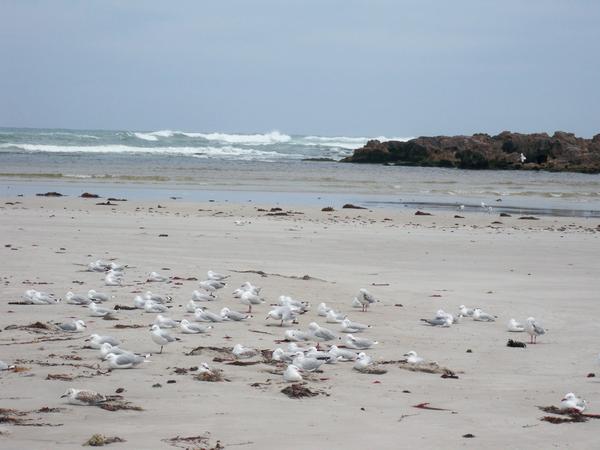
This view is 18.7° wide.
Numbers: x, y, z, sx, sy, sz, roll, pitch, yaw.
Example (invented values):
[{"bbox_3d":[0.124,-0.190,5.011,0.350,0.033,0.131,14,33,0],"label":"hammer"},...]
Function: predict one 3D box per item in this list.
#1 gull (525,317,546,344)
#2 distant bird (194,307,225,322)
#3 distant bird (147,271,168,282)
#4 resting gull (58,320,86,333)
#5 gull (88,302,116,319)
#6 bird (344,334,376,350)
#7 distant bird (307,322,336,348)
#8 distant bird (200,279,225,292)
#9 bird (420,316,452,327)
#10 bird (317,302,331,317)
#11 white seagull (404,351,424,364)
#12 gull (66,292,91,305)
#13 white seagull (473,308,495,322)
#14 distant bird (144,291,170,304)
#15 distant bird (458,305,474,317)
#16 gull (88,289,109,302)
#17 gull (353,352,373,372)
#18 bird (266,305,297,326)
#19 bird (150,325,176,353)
[{"bbox_3d":[2.641,1.176,20.238,0.340,0.290,0.145,-1,4,-45],"label":"gull"},{"bbox_3d":[-0.919,0.919,18.509,0.380,0.140,0.135,1,3,-8],"label":"distant bird"},{"bbox_3d":[-2.291,0.840,29.357,0.350,0.160,0.140,0,3,-29],"label":"distant bird"},{"bbox_3d":[-2.534,1.128,20.229,0.360,0.150,0.140,2,3,11],"label":"resting gull"},{"bbox_3d":[-2.040,0.876,18.938,0.350,0.150,0.130,0,3,-31],"label":"gull"},{"bbox_3d":[0.573,1.072,16.752,0.350,0.140,0.130,1,3,-20],"label":"bird"},{"bbox_3d":[0.246,1.174,19.232,0.360,0.285,0.140,0,3,-26],"label":"distant bird"},{"bbox_3d":[-1.045,0.749,21.869,0.340,0.186,0.130,1,3,-25],"label":"distant bird"},{"bbox_3d":[1.657,1.171,22.089,0.370,0.155,0.140,3,3,22],"label":"bird"},{"bbox_3d":[0.274,0.917,19.751,0.130,0.141,0.330,4,4,41],"label":"bird"},{"bbox_3d":[1.013,1.112,15.397,0.370,0.145,0.140,0,3,-26],"label":"white seagull"},{"bbox_3d":[-2.860,0.950,23.603,0.360,0.169,0.140,0,3,-22],"label":"gull"},{"bbox_3d":[2.362,1.149,23.175,0.350,0.160,0.140,0,3,-22],"label":"white seagull"},{"bbox_3d":[-1.859,0.953,23.885,0.360,0.173,0.140,0,3,-22],"label":"distant bird"},{"bbox_3d":[2.145,1.088,23.120,0.340,0.142,0.140,-1,4,-41],"label":"distant bird"},{"bbox_3d":[-2.249,0.799,20.325,0.380,0.140,0.135,-1,3,-36],"label":"gull"},{"bbox_3d":[0.622,1.319,17.524,0.140,0.183,0.350,3,3,31],"label":"gull"},{"bbox_3d":[-0.183,0.916,18.243,0.360,0.210,0.140,0,3,-32],"label":"bird"},{"bbox_3d":[-1.171,0.997,15.952,0.350,0.253,0.130,-1,4,-42],"label":"bird"}]

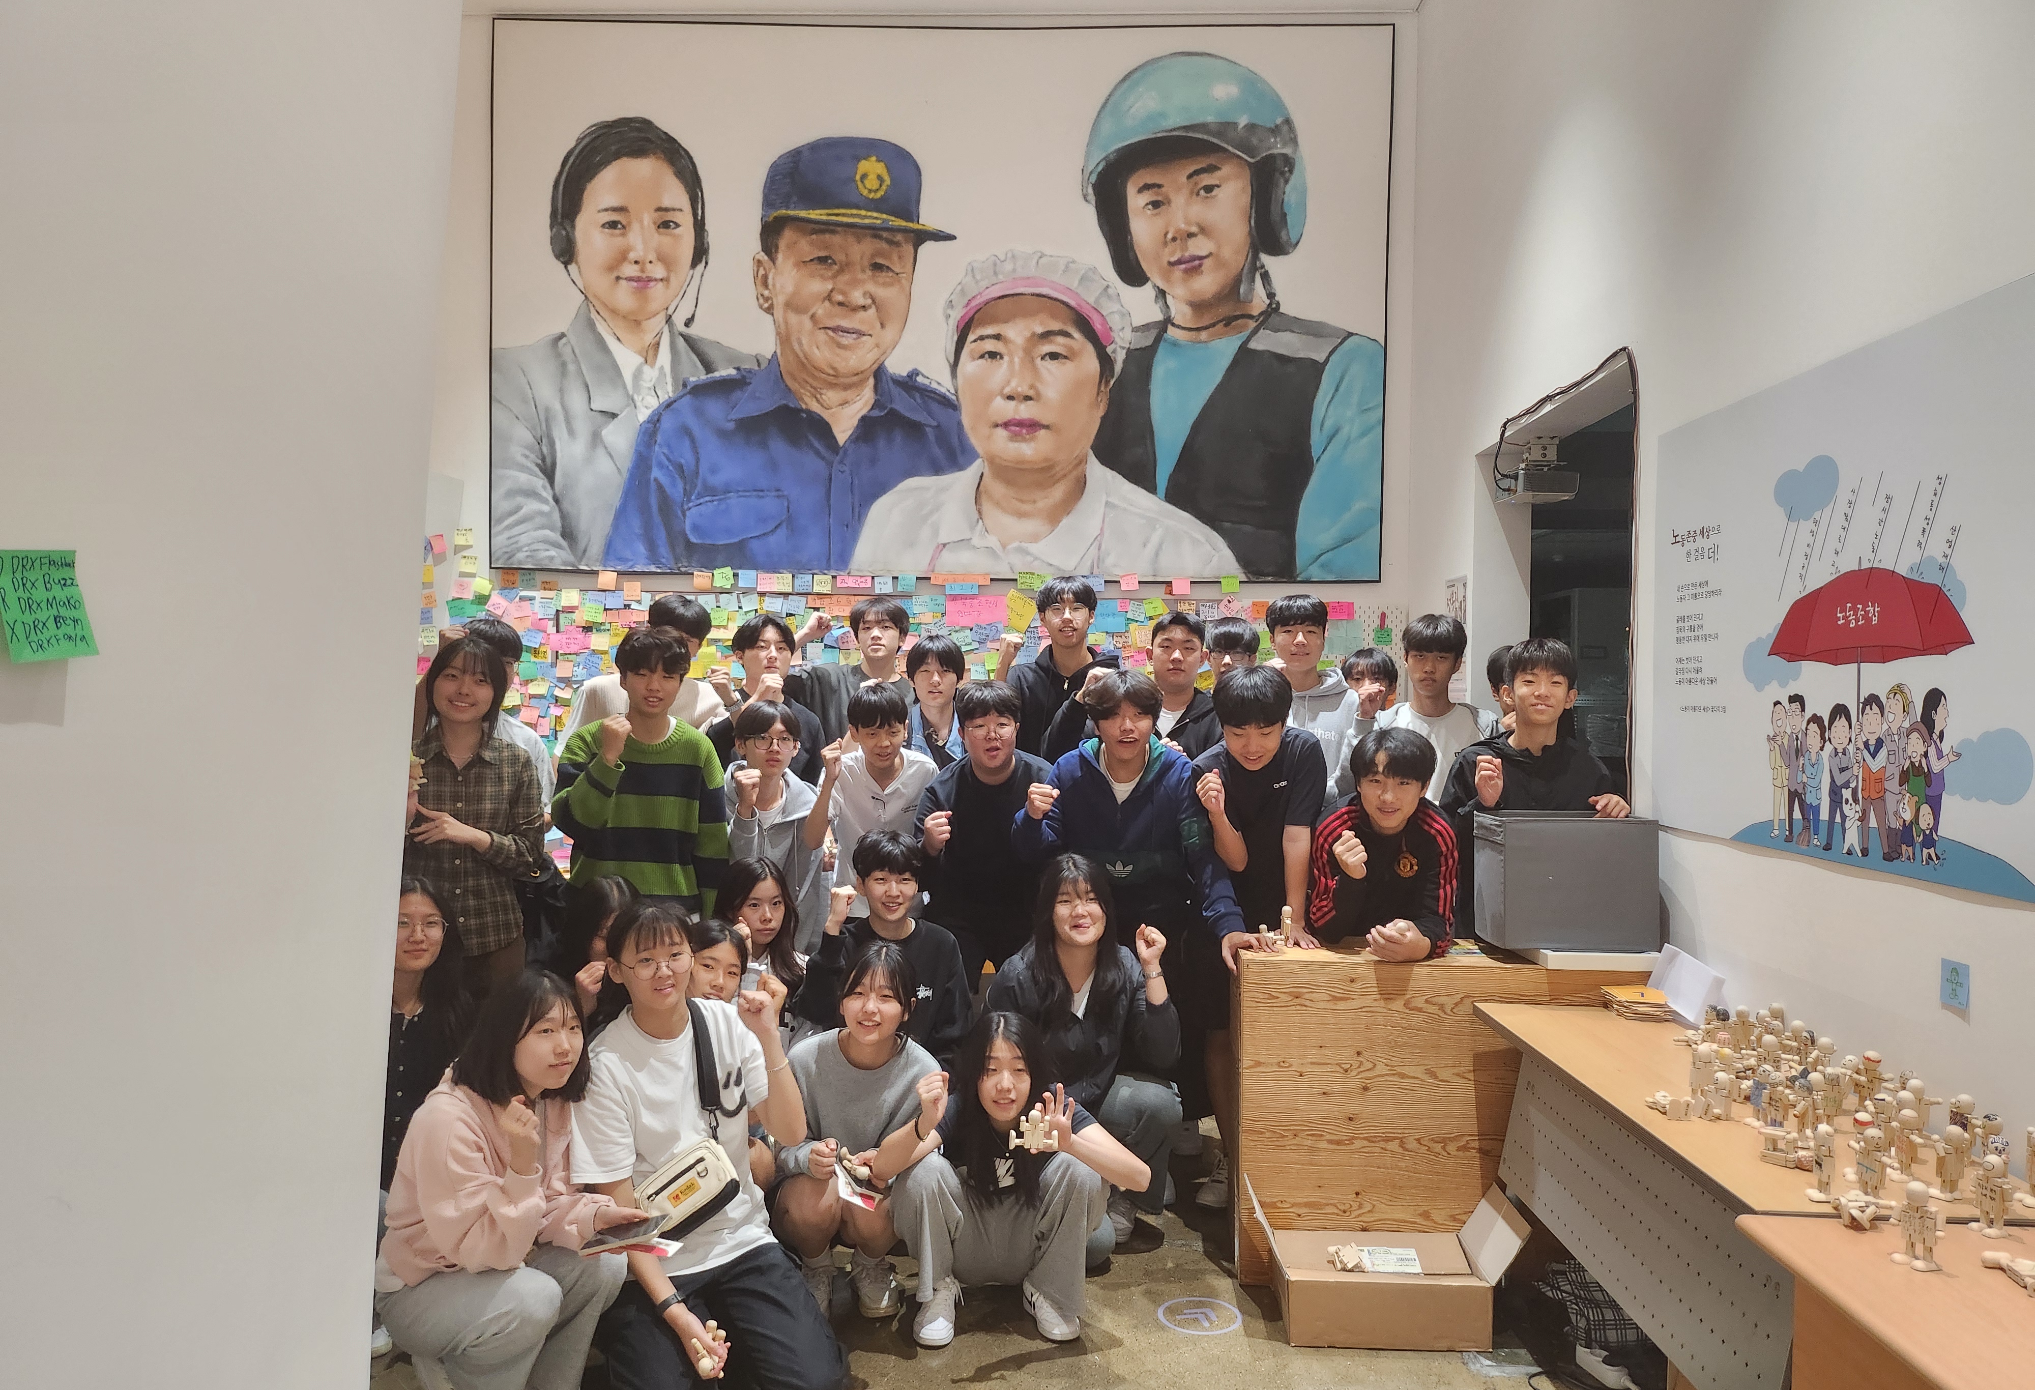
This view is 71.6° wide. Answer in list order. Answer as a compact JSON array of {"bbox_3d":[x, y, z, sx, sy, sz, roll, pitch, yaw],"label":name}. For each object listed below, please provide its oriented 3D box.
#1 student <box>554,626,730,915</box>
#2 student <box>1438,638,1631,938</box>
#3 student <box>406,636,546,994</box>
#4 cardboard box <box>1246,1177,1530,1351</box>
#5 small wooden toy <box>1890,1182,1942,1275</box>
[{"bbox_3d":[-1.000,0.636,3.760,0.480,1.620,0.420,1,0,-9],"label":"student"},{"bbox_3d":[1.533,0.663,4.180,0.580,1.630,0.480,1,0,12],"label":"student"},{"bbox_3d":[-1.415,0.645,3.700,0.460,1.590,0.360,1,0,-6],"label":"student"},{"bbox_3d":[0.857,1.325,3.300,0.600,0.275,0.310,1,0,2],"label":"cardboard box"},{"bbox_3d":[1.210,0.712,1.900,0.045,0.112,0.075,1,0,-9],"label":"small wooden toy"}]

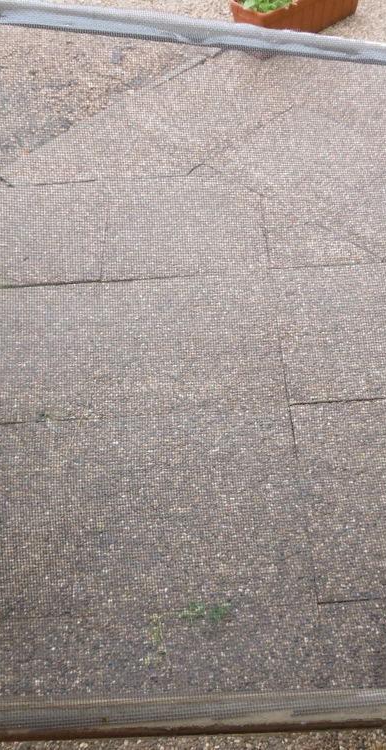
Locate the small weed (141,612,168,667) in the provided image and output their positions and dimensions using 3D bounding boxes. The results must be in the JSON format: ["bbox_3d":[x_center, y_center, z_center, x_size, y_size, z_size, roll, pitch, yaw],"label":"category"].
[{"bbox_3d":[-0.074,0.511,1.340,0.052,0.055,0.085,-6,51,0],"label":"small weed"}]

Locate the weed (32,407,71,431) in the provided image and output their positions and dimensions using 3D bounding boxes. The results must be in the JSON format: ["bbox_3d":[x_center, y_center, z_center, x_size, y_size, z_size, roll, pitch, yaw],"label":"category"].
[{"bbox_3d":[-0.348,0.107,1.707,0.095,0.035,0.050,-6,51,0],"label":"weed"}]

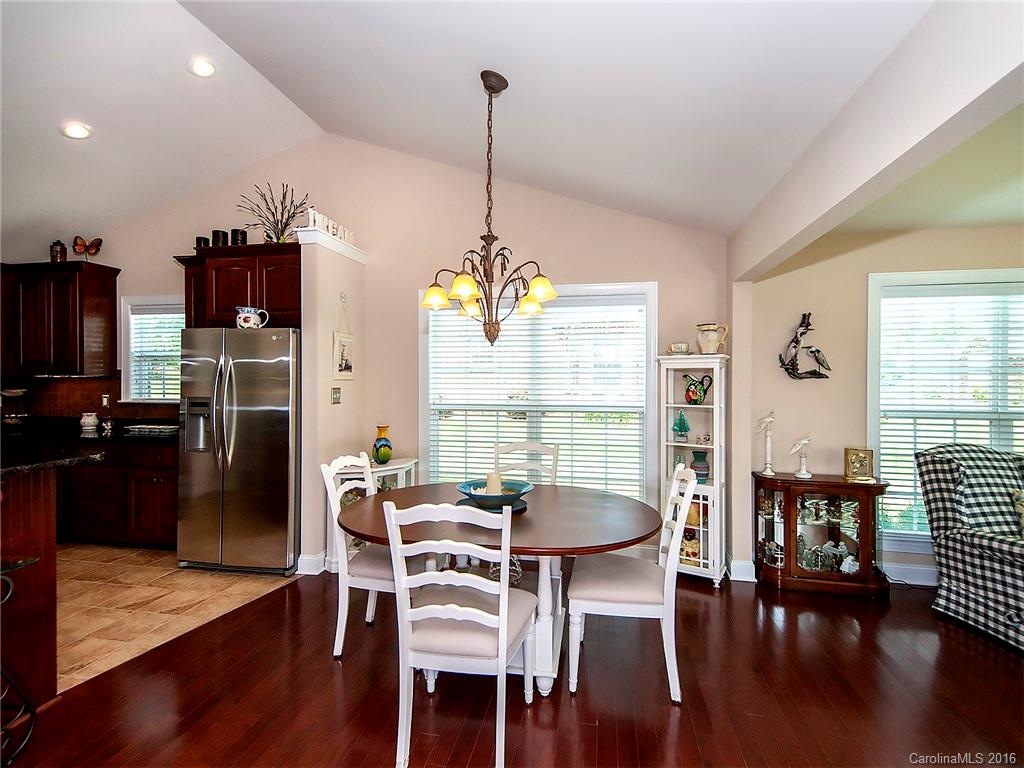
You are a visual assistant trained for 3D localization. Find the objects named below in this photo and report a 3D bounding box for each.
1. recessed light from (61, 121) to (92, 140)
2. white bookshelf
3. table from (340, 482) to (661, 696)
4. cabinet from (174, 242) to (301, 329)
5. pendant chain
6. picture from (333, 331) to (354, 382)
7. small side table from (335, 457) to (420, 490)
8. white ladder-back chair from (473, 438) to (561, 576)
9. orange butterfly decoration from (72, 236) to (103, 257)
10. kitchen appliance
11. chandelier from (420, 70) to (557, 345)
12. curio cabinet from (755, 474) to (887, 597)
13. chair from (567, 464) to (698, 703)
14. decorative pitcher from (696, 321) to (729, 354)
[{"bbox_3d":[-3.013,-1.756,3.278,0.190,0.030,0.190,-17,-3,11],"label":"recessed light"},{"bbox_3d":[1.266,0.582,3.308,0.420,1.555,0.265,0,1,30],"label":"white bookshelf"},{"bbox_3d":[-0.060,0.994,2.350,1.540,0.760,1.110,0,0,5],"label":"table"},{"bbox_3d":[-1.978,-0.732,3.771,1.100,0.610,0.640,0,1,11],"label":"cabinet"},{"bbox_3d":[-0.107,-1.110,2.395,0.035,0.724,0.035,0,1,11],"label":"pendant chain"},{"bbox_3d":[-1.305,-0.209,3.693,0.020,0.365,0.300,0,0,11],"label":"picture"},{"bbox_3d":[-1.051,0.991,3.613,0.760,0.745,0.330,0,0,-34],"label":"small side table"},{"bbox_3d":[0.042,0.881,2.834,0.480,0.980,0.570,0,0,11],"label":"white ladder-back chair"},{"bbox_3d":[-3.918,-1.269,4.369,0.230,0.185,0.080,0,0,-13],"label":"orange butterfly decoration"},{"bbox_3d":[-1.932,0.477,3.734,0.910,1.765,0.820,0,0,11],"label":"kitchen appliance"},{"bbox_3d":[-0.118,-0.890,2.398,0.680,1.384,0.680,0,1,11],"label":"chandelier"},{"bbox_3d":[2.076,1.002,3.181,0.790,0.720,0.275,0,1,11],"label":"curio cabinet"},{"bbox_3d":[0.547,0.890,2.223,0.565,0.970,0.460,0,1,11],"label":"chair"},{"bbox_3d":[1.406,-0.313,3.313,0.215,0.230,0.155,0,0,23],"label":"decorative pitcher"}]

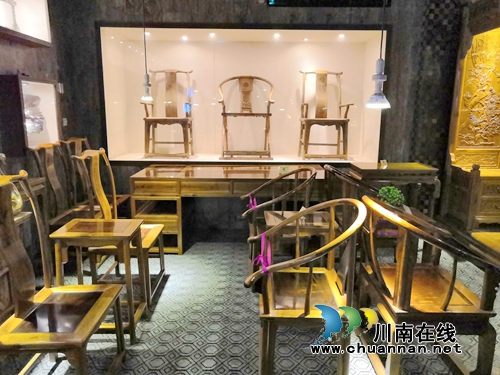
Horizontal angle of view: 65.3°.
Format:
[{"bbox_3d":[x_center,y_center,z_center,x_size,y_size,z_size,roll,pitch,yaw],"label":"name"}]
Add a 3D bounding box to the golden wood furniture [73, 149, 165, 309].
[{"bbox_3d":[-1.004,0.288,3.117,0.525,1.145,0.596,0,12,-1],"label":"golden wood furniture"}]

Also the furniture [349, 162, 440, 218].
[{"bbox_3d":[1.606,0.165,4.538,0.827,0.846,0.498,0,12,-1],"label":"furniture"}]

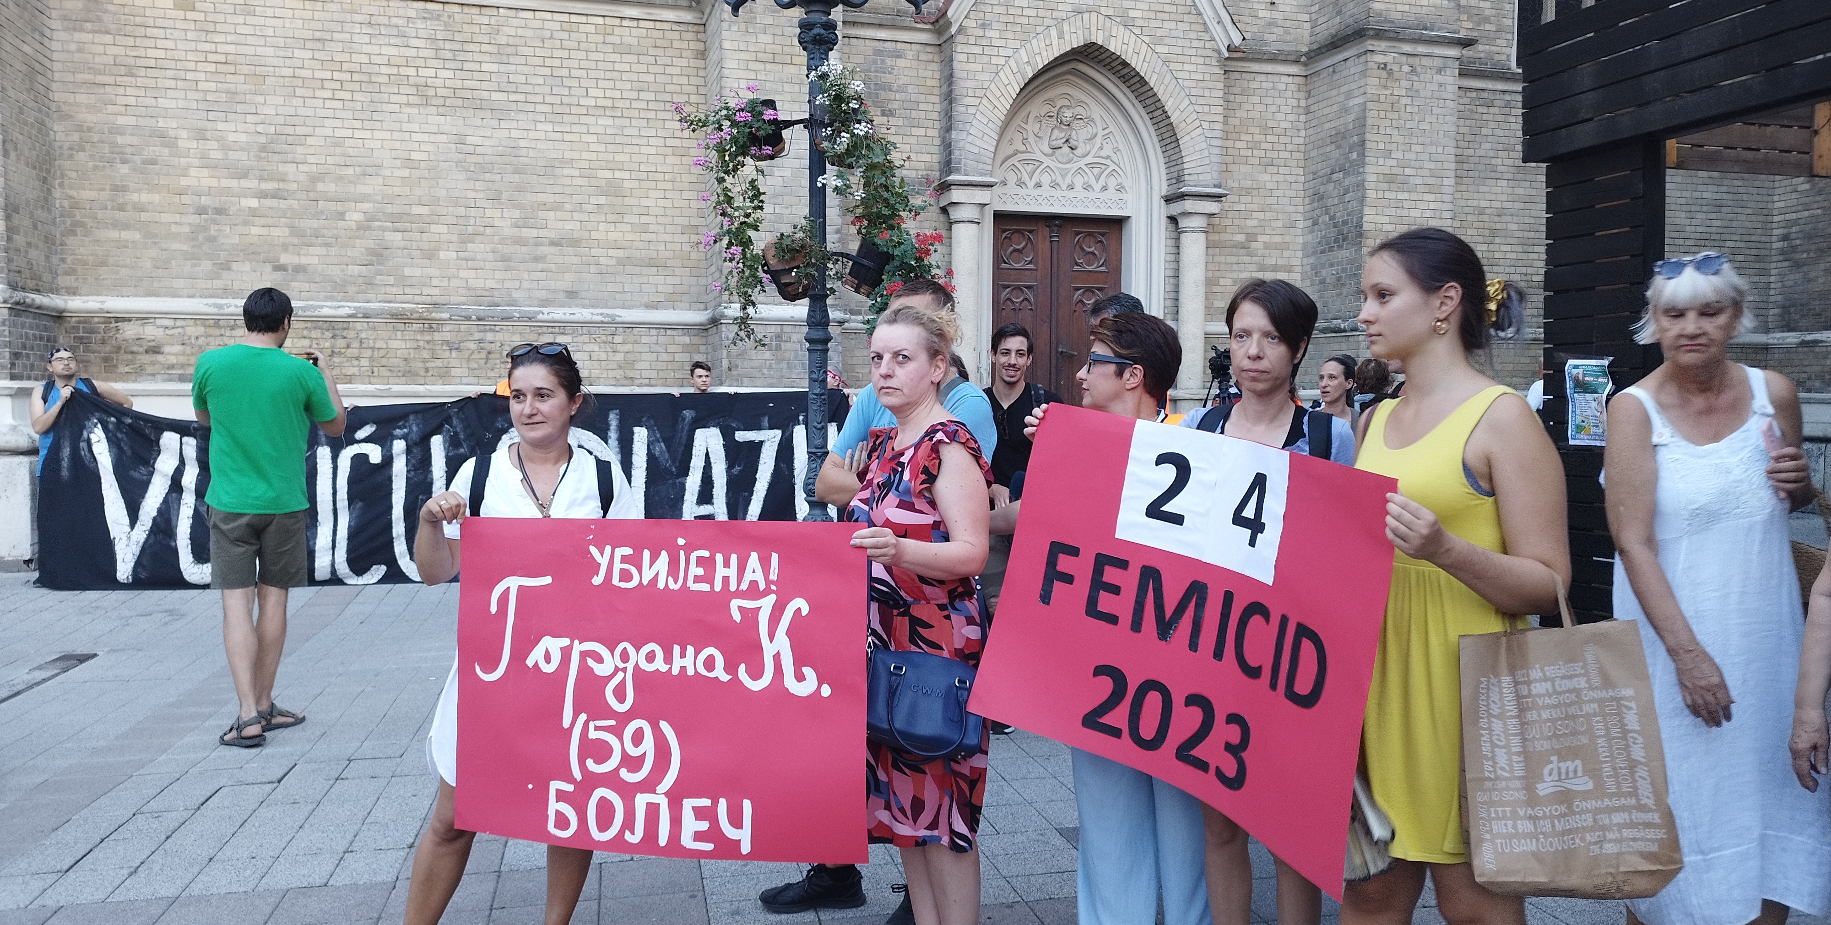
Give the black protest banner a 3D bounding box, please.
[{"bbox_3d":[-3.211,0.167,9.135,5.521,1.400,0.250,0,3,-11],"label":"black protest banner"}]

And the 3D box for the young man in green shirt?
[{"bbox_3d":[-2.659,0.195,5.250,0.600,1.837,0.480,0,3,-7],"label":"young man in green shirt"}]

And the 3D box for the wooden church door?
[{"bbox_3d":[1.463,-1.228,13.162,1.456,2.647,0.120,-1,3,-16],"label":"wooden church door"}]

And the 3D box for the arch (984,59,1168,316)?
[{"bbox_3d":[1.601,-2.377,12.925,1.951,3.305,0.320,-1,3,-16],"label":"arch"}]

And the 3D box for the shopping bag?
[{"bbox_3d":[1.127,0.477,2.200,0.320,0.520,0.140,-6,-3,17],"label":"shopping bag"}]

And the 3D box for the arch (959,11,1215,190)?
[{"bbox_3d":[1.638,-3.513,12.473,2.632,1.661,0.400,-1,3,-16],"label":"arch"}]

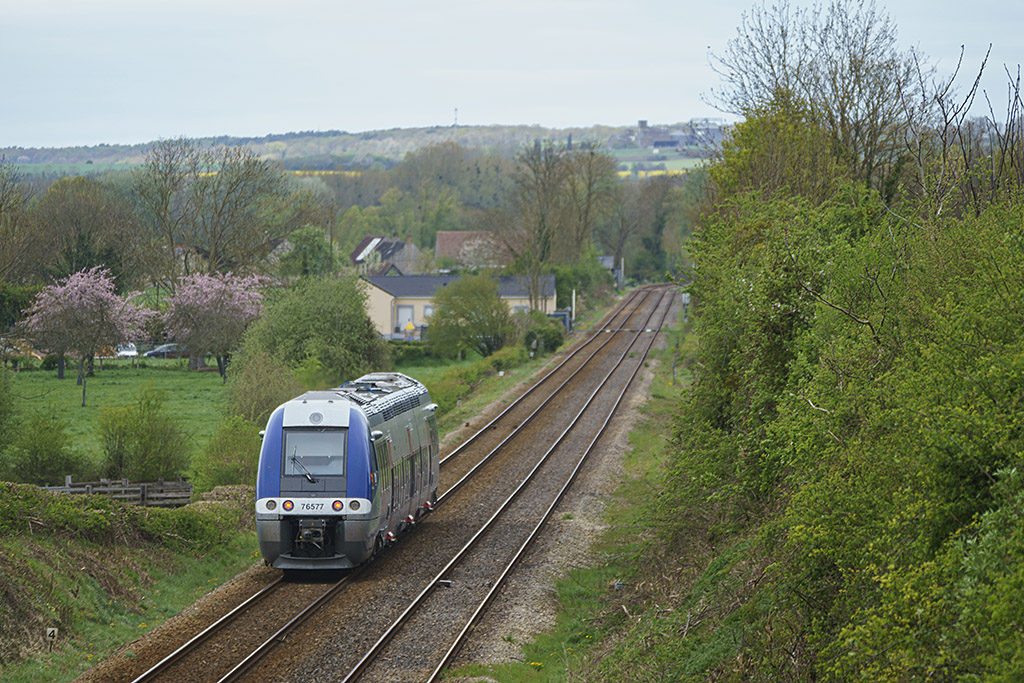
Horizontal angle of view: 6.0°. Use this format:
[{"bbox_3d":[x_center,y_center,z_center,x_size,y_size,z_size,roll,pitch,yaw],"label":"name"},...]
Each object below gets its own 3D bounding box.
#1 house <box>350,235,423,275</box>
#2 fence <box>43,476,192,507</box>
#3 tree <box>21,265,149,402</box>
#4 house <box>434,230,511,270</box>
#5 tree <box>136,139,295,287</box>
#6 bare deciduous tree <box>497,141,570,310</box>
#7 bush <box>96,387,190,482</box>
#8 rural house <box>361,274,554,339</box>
[{"bbox_3d":[-14.346,-8.944,1140.000,7.000,6.500,10.000,0,1,-18],"label":"house"},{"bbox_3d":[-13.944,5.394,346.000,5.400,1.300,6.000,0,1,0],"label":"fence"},{"bbox_3d":[-26.881,-0.821,620.000,8.200,7.700,7.800,0,1,0],"label":"tree"},{"bbox_3d":[-4.232,-9.657,1170.000,10.300,7.200,7.500,0,1,-5],"label":"house"},{"bbox_3d":[-21.978,-6.501,725.000,12.200,17.000,11.500,0,1,0],"label":"tree"},{"bbox_3d":[1.983,-9.255,865.000,6.500,16.700,6.500,0,1,0],"label":"bare deciduous tree"},{"bbox_3d":[-13.893,3.506,370.000,3.500,3.700,3.300,0,1,0],"label":"bush"},{"bbox_3d":[-5.640,-3.118,900.000,17.500,5.800,9.000,0,1,-20],"label":"rural house"}]

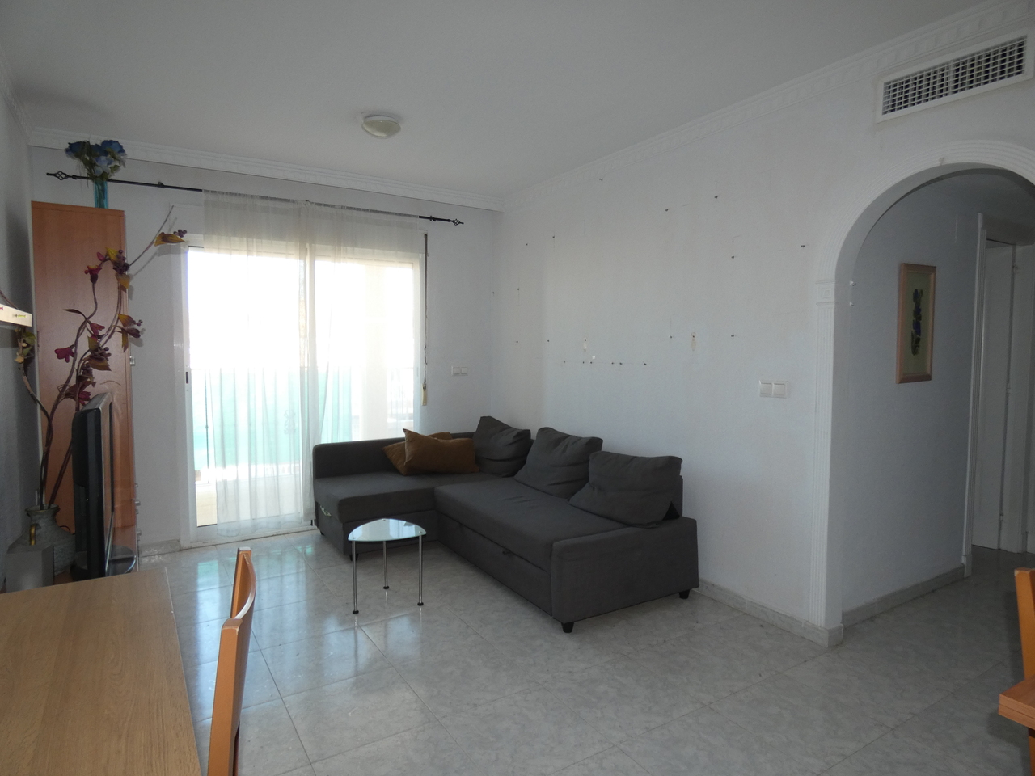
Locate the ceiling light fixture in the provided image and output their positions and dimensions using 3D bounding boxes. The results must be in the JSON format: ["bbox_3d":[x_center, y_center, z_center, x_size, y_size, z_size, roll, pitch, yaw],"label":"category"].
[{"bbox_3d":[-0.735,-1.400,3.204,0.210,0.070,0.210,0,3,0],"label":"ceiling light fixture"}]

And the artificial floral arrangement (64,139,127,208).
[{"bbox_3d":[-2.320,-1.160,3.319,0.270,0.440,0.240,-2,4,-32],"label":"artificial floral arrangement"}]

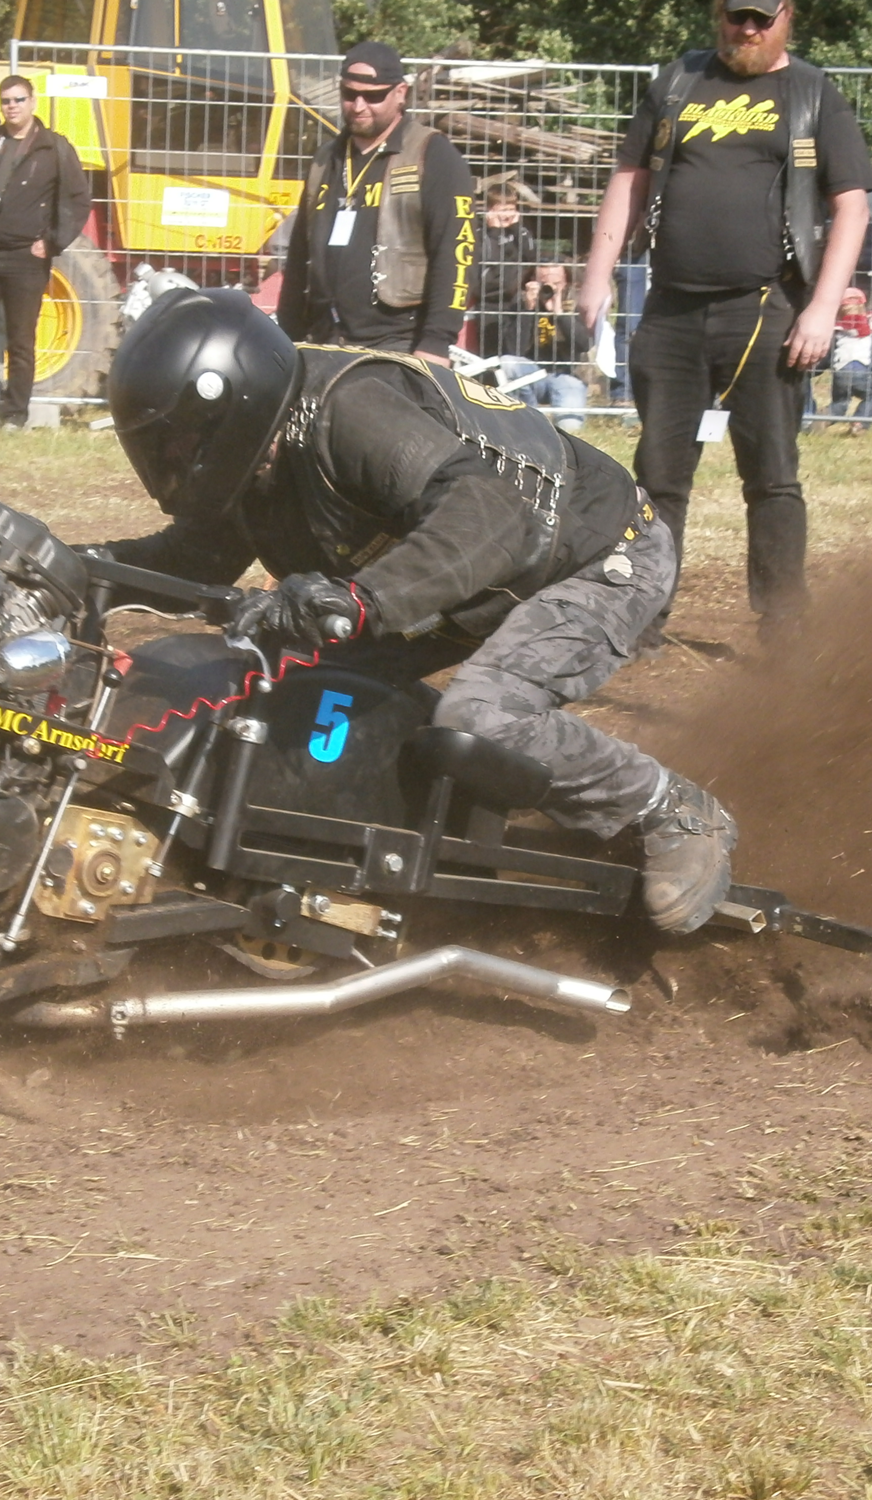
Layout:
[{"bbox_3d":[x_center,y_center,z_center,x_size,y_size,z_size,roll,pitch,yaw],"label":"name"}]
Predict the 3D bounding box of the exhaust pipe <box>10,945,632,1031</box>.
[{"bbox_3d":[-0.183,0.370,5.580,0.980,0.120,0.090,-1,10,-12],"label":"exhaust pipe"}]

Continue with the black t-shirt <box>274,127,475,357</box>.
[{"bbox_3d":[-0.176,-1.453,10.400,0.530,0.640,0.280,5,10,24],"label":"black t-shirt"}]

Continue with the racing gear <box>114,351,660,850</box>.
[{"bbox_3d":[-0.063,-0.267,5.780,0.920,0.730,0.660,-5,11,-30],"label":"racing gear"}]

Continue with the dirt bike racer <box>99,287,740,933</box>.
[{"bbox_3d":[-0.031,-0.231,5.760,1.060,0.970,0.700,-5,11,-30],"label":"dirt bike racer"}]

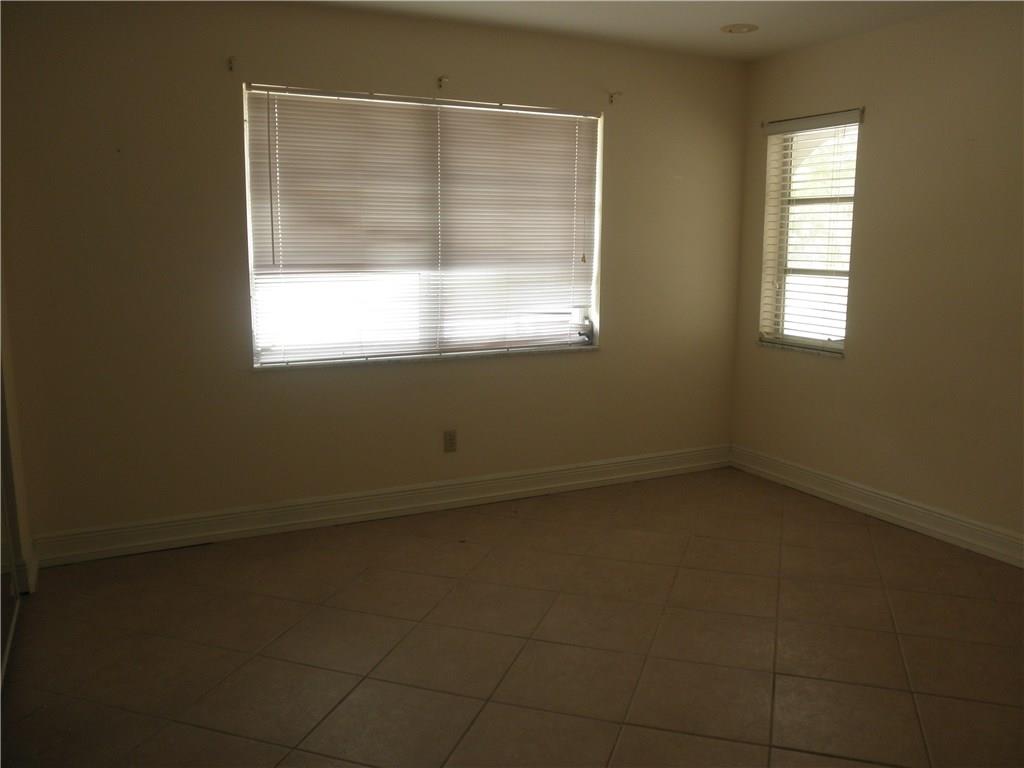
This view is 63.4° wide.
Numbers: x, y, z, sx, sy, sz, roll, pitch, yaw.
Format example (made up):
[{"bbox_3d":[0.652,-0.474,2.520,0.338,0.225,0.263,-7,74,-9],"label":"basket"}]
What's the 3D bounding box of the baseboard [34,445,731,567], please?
[{"bbox_3d":[-0.339,0.582,4.319,3.784,0.147,0.020,-5,10,-26],"label":"baseboard"}]

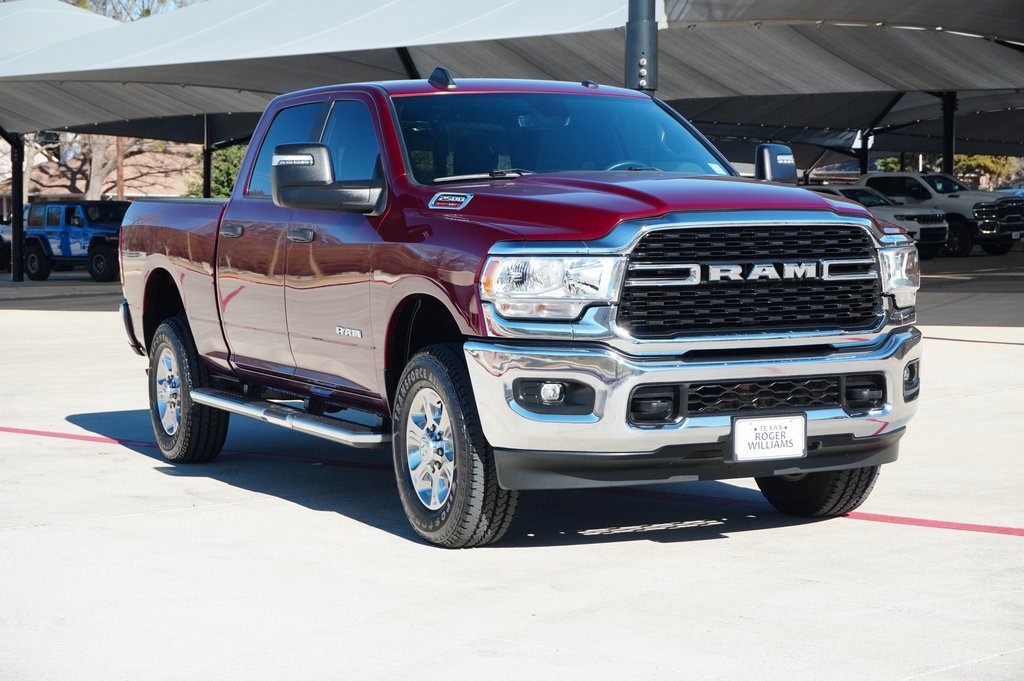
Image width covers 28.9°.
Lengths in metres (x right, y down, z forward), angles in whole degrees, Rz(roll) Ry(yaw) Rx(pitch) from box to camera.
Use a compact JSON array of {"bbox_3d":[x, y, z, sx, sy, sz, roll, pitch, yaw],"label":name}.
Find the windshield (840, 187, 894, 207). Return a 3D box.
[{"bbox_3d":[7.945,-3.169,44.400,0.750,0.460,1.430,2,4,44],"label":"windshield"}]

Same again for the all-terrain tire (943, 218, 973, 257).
[{"bbox_3d":[10.187,-2.316,45.668,0.280,0.835,0.840,-4,4,-43],"label":"all-terrain tire"}]

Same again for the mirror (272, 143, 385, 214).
[{"bbox_3d":[-0.810,-0.683,8.480,0.410,0.310,0.300,-2,3,-25],"label":"mirror"}]

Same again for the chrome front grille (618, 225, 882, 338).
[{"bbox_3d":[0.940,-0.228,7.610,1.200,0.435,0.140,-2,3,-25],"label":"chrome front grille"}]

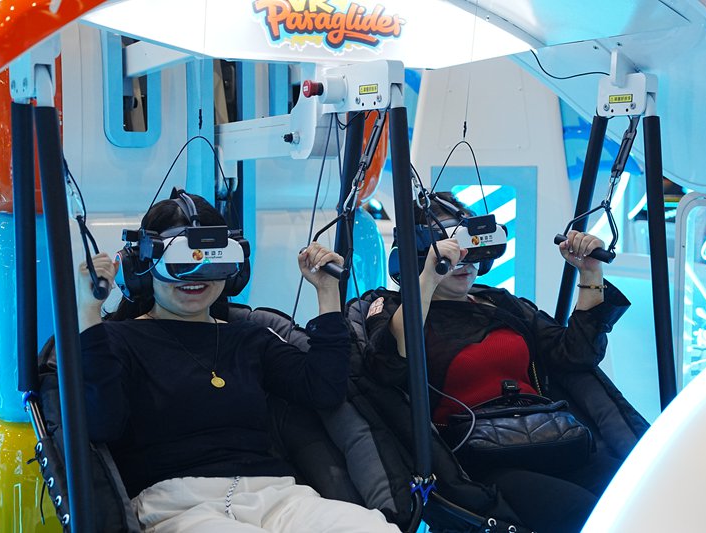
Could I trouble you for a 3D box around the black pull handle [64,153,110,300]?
[{"bbox_3d":[-0.527,-0.079,2.049,0.045,0.270,0.155,-15,15,-6],"label":"black pull handle"}]

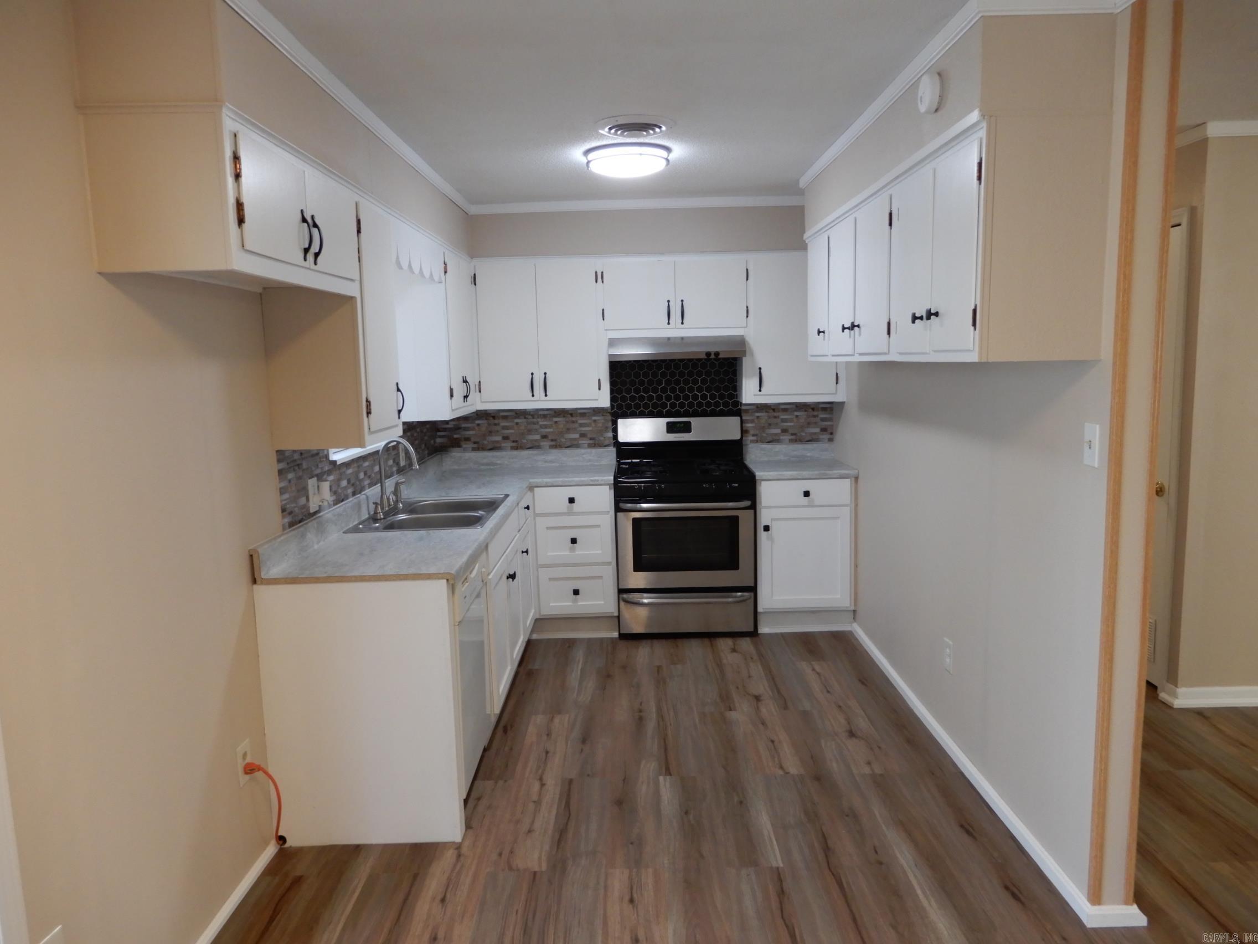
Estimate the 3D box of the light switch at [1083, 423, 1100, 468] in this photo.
[{"bbox_3d":[1.195,-0.069,2.265,0.012,0.114,0.072,-1,8,0],"label":"light switch"}]

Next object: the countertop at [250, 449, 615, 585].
[{"bbox_3d":[-0.623,0.114,4.019,1.067,0.129,2.666,-1,8,1],"label":"countertop"}]

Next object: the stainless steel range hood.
[{"bbox_3d":[0.267,-0.706,4.979,0.750,0.125,0.440,-1,8,0],"label":"stainless steel range hood"}]

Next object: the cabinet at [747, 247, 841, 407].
[{"bbox_3d":[0.931,-0.833,5.050,0.570,0.834,0.347,-1,8,1],"label":"cabinet"}]

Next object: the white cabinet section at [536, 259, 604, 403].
[{"bbox_3d":[-0.340,-0.824,5.136,0.357,0.790,0.335,-1,8,0],"label":"white cabinet section"}]

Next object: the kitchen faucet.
[{"bbox_3d":[-0.983,0.016,3.740,0.195,0.317,0.260,-1,8,0],"label":"kitchen faucet"}]

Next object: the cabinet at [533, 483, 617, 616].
[{"bbox_3d":[-0.293,0.399,5.041,0.469,0.743,0.615,-1,8,0],"label":"cabinet"}]

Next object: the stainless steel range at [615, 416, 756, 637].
[{"bbox_3d":[0.315,0.295,4.996,0.762,1.177,0.630,-1,8,0],"label":"stainless steel range"}]

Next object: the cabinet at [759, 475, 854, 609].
[{"bbox_3d":[0.968,0.365,5.067,0.535,0.728,0.627,-1,8,1],"label":"cabinet"}]

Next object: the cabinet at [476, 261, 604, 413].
[{"bbox_3d":[-0.484,-0.793,5.037,0.735,0.840,0.310,-1,8,0],"label":"cabinet"}]

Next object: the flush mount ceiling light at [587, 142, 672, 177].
[{"bbox_3d":[-0.005,-1.292,3.662,0.376,0.095,0.376,-1,8,0],"label":"flush mount ceiling light"}]

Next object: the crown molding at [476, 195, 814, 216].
[{"bbox_3d":[0.052,-1.466,4.792,1.875,0.055,0.047,-1,8,1],"label":"crown molding"}]

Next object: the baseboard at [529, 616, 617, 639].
[{"bbox_3d":[-0.309,0.870,4.907,0.500,0.135,0.025,-1,8,1],"label":"baseboard"}]

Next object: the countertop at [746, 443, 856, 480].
[{"bbox_3d":[0.962,-0.059,5.006,0.547,0.129,0.637,-1,8,1],"label":"countertop"}]

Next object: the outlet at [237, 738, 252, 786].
[{"bbox_3d":[-1.144,0.870,2.610,0.010,0.116,0.072,-1,8,0],"label":"outlet"}]

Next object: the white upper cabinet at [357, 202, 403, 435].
[{"bbox_3d":[-1.025,-0.514,3.073,0.317,0.824,0.441,-1,8,1],"label":"white upper cabinet"}]

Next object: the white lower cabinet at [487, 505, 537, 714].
[{"bbox_3d":[-0.830,0.542,4.094,0.605,0.728,1.320,-1,8,1],"label":"white lower cabinet"}]

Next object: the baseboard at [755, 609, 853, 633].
[{"bbox_3d":[0.985,0.837,4.891,0.530,0.135,0.025,-1,8,1],"label":"baseboard"}]

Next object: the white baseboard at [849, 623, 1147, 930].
[{"bbox_3d":[1.311,1.019,3.593,0.160,0.065,2.533,-1,8,0],"label":"white baseboard"}]

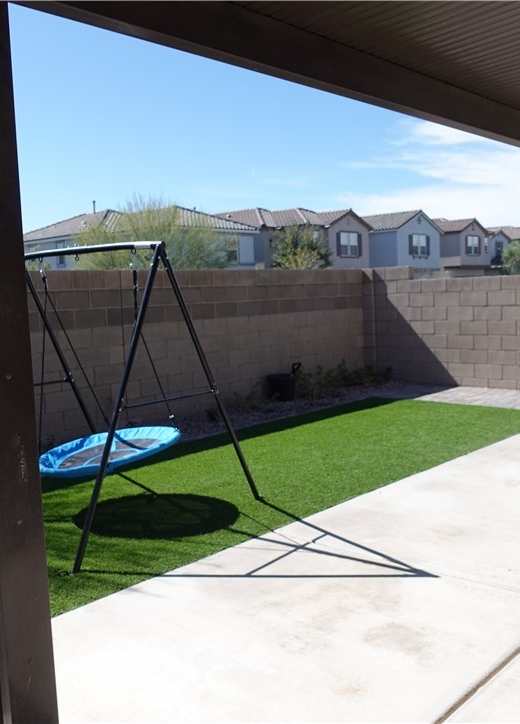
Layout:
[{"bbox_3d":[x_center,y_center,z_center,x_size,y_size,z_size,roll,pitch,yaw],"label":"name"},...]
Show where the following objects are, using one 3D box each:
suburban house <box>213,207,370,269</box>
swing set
[{"bbox_3d":[0.015,-7.808,54.202,14.000,7.900,10.500,3,7,43],"label":"suburban house"},{"bbox_3d":[-1.179,0.130,4.981,1.800,1.800,1.660,2,7,38],"label":"swing set"}]

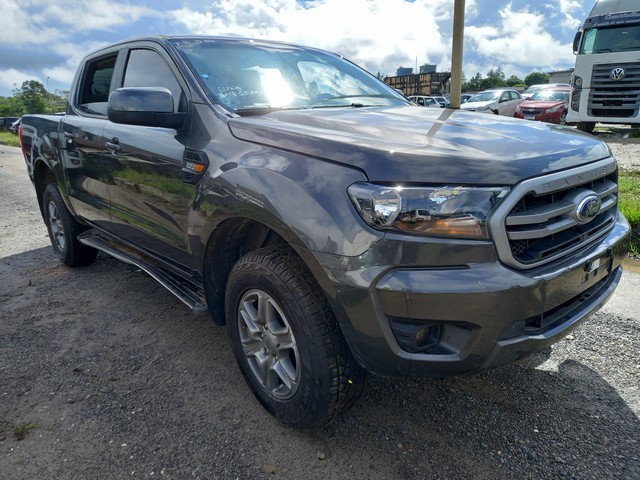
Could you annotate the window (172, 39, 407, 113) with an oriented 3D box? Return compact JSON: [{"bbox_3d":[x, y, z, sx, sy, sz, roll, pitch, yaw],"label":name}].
[{"bbox_3d":[-0.129,-0.989,2.753,1.400,0.130,0.940,-16,50,-40],"label":"window"}]

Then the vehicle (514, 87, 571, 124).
[{"bbox_3d":[9.800,-5.470,19.130,4.580,1.480,1.790,-17,21,-39],"label":"vehicle"}]

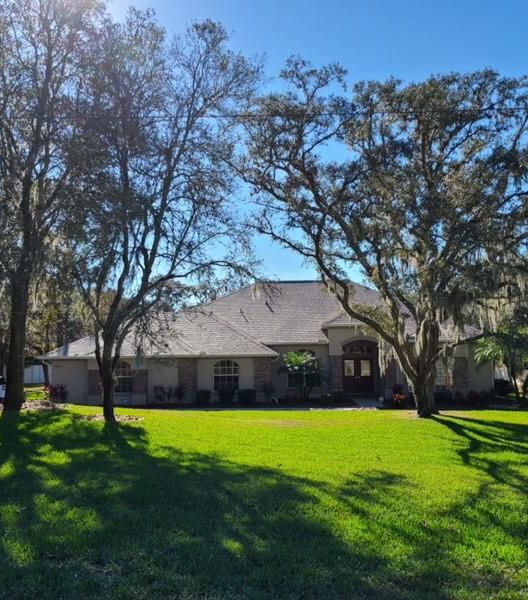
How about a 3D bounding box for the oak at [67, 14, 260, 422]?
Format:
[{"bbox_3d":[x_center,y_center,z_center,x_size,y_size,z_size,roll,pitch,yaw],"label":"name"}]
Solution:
[{"bbox_3d":[-3.750,-3.204,21.910,7.200,15.100,7.000,0,-8,0],"label":"oak"}]

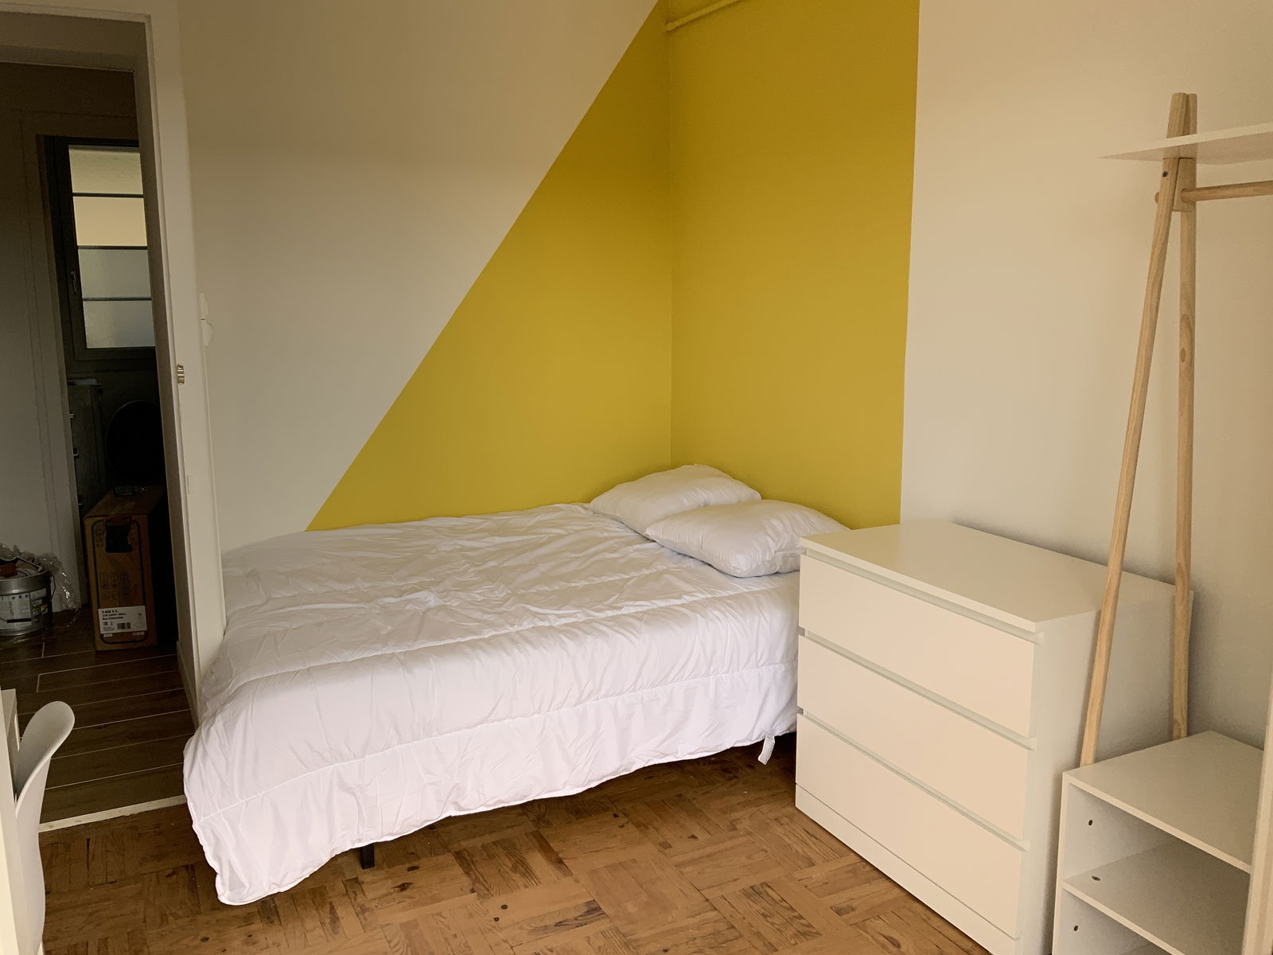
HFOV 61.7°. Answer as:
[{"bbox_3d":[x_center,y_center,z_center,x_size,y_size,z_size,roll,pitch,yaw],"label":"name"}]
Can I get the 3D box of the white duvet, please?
[{"bbox_3d":[-0.410,0.545,3.489,1.980,0.590,1.500,-5,11,-26],"label":"white duvet"}]

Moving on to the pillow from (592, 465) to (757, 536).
[{"bbox_3d":[0.111,0.073,4.061,0.480,0.160,0.640,-5,11,-26],"label":"pillow"}]

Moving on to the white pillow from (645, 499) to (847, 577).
[{"bbox_3d":[0.375,0.173,3.509,0.490,0.155,0.620,-5,11,-26],"label":"white pillow"}]

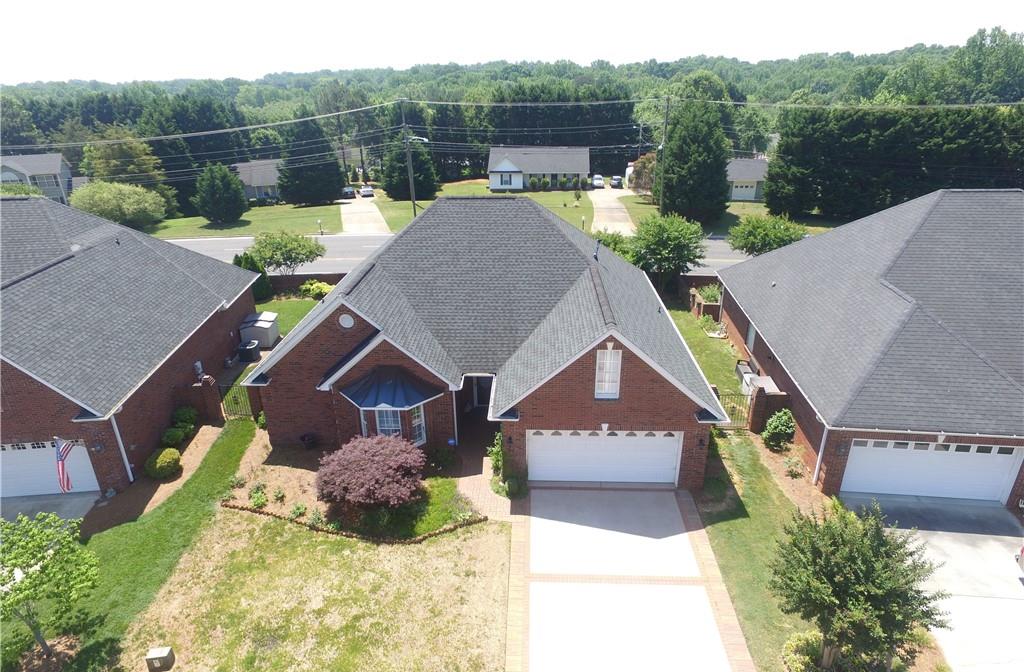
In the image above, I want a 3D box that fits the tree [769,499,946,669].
[{"bbox_3d":[7.209,5.689,12.875,3.250,4.300,3.150,0,23,2],"label":"tree"}]

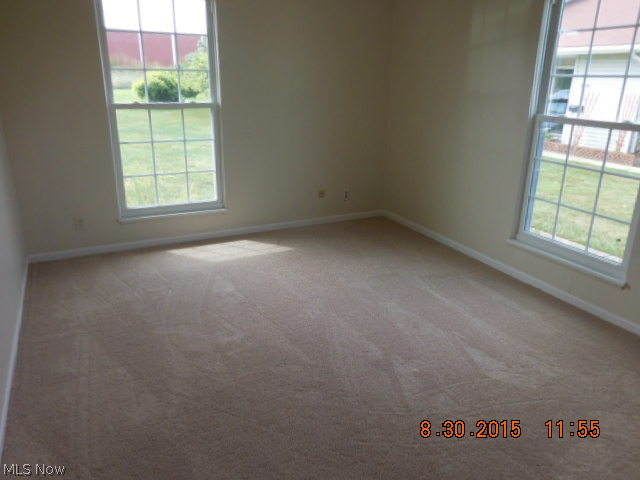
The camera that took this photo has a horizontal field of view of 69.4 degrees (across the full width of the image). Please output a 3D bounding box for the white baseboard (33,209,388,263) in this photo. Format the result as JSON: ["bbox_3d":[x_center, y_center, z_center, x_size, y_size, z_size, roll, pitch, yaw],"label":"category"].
[{"bbox_3d":[-0.826,-0.067,4.605,3.549,0.068,0.018,-9,22,-27],"label":"white baseboard"}]

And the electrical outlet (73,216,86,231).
[{"bbox_3d":[-2.029,-0.138,3.907,0.075,0.118,0.012,-9,22,-27],"label":"electrical outlet"}]

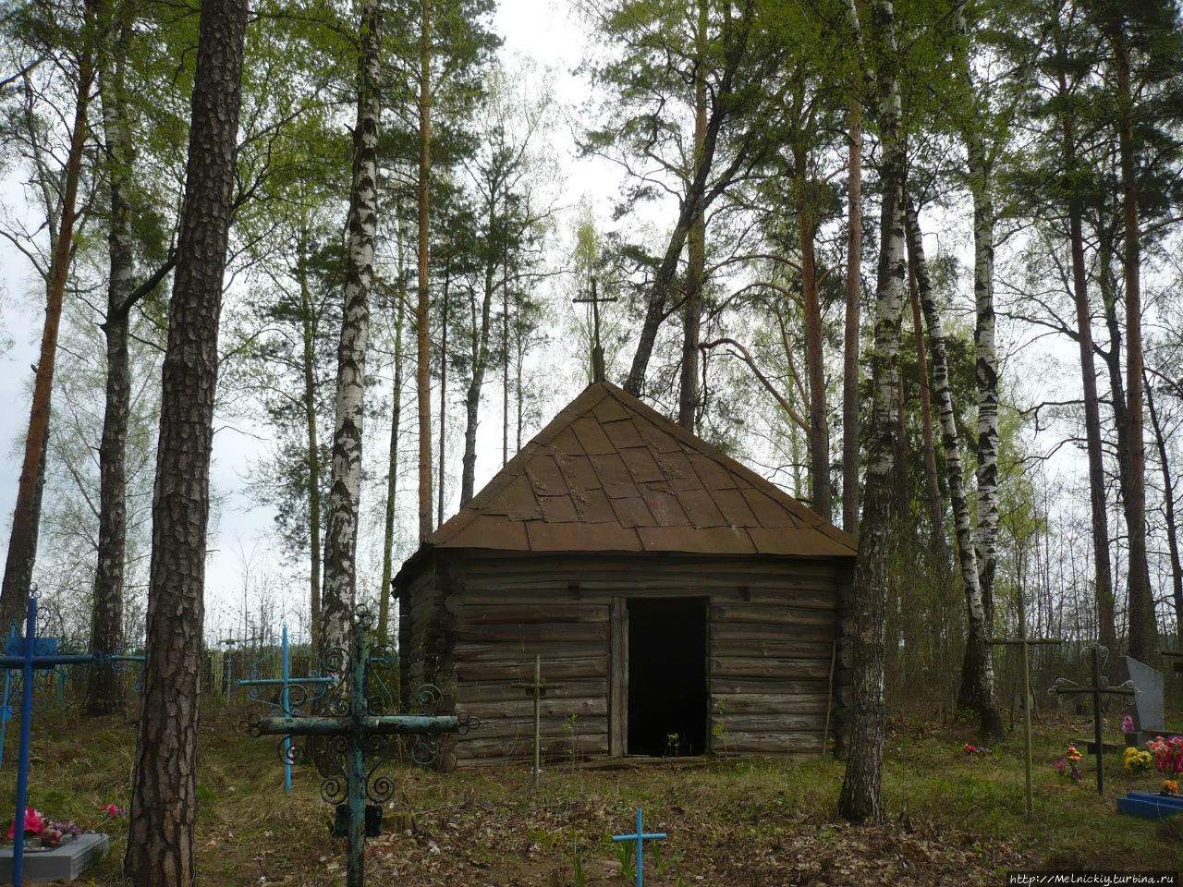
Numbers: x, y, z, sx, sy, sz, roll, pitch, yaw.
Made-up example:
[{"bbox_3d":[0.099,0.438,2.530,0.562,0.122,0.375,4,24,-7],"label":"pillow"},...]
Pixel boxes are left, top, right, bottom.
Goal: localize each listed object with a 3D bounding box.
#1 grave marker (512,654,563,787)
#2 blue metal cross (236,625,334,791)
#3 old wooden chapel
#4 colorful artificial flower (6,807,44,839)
[{"bbox_3d":[-0.532,2.725,11.766,0.517,1.258,0.080,2,-11,-15],"label":"grave marker"},{"bbox_3d":[-3.020,2.595,11.828,0.930,1.581,0.090,2,-11,-15],"label":"blue metal cross"},{"bbox_3d":[0.134,1.666,16.813,5.450,5.137,5.614,2,-11,-15],"label":"old wooden chapel"},{"bbox_3d":[-3.606,2.419,7.607,0.220,0.195,0.200,2,-11,-14],"label":"colorful artificial flower"}]

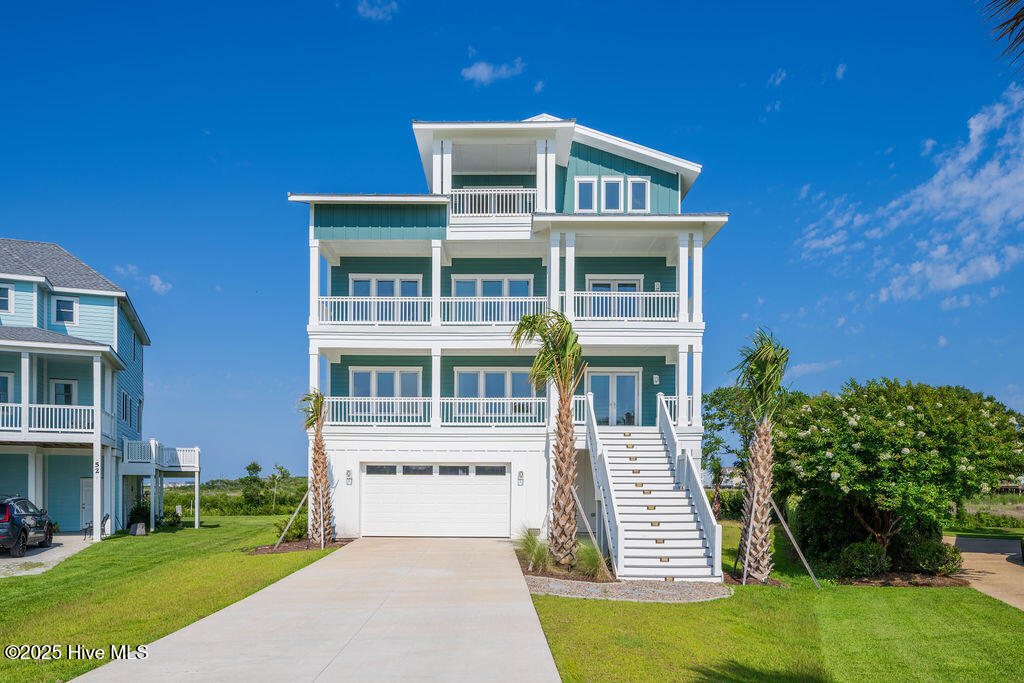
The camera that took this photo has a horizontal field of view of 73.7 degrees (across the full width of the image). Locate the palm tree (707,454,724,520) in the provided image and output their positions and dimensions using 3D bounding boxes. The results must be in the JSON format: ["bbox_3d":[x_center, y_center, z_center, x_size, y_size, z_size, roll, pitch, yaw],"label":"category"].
[{"bbox_3d":[10.135,7.271,34.000,0.950,3.350,0.950,0,-5,-2],"label":"palm tree"}]

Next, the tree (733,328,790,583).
[{"bbox_3d":[5.994,2.727,16.400,1.300,5.900,1.300,0,-5,-2],"label":"tree"}]

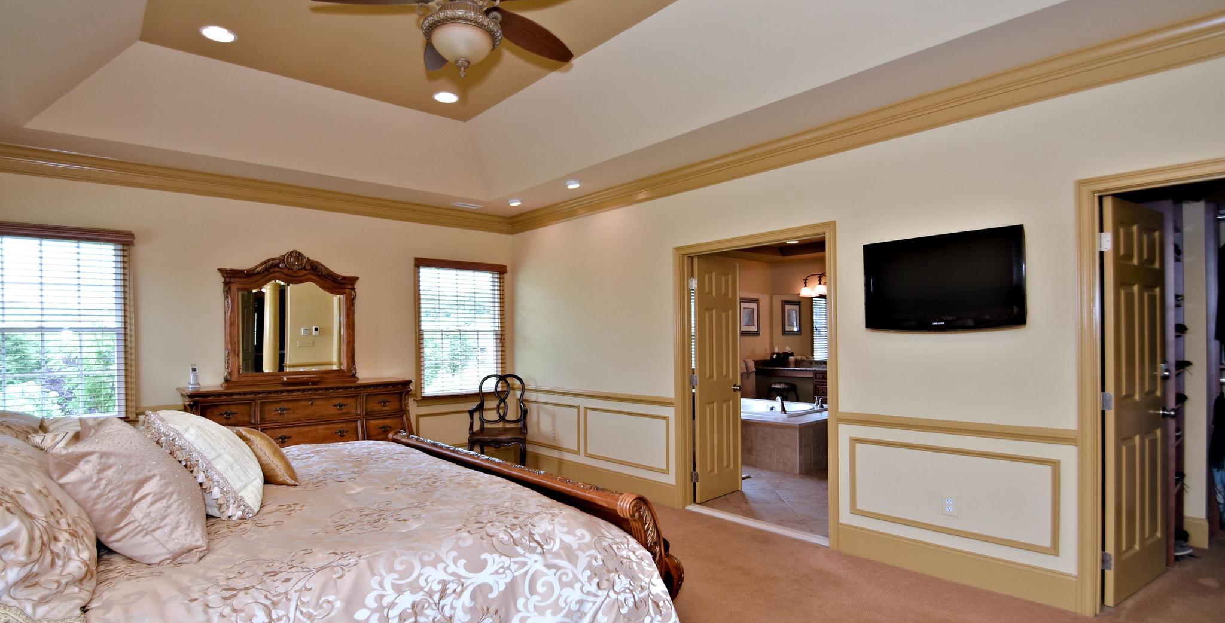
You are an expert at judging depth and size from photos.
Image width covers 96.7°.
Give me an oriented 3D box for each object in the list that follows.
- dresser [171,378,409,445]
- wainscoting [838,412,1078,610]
[{"bbox_3d":[-2.490,1.100,4.450,1.620,1.030,0.500,0,-2,-38],"label":"dresser"},{"bbox_3d":[1.870,1.070,3.100,1.180,0.900,0.050,-2,-2,44],"label":"wainscoting"}]

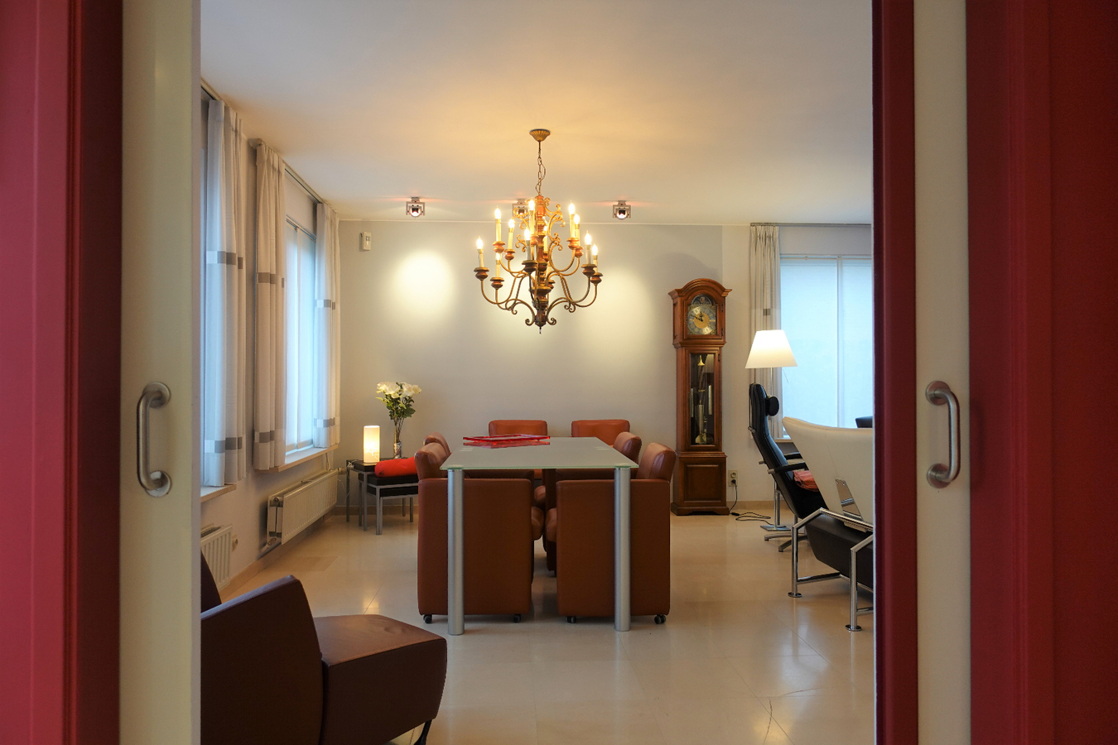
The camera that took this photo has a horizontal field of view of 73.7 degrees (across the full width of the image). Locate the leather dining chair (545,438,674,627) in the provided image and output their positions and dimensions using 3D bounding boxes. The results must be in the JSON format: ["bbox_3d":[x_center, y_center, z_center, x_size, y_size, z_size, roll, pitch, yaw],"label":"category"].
[{"bbox_3d":[0.238,0.781,3.778,0.630,0.815,0.560,0,-1,-3],"label":"leather dining chair"}]

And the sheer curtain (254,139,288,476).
[{"bbox_3d":[-1.688,-0.376,4.400,0.110,1.870,0.370,0,-1,-4],"label":"sheer curtain"}]

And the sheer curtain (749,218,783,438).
[{"bbox_3d":[1.783,-0.359,6.478,0.290,1.860,0.120,0,-1,-4],"label":"sheer curtain"}]

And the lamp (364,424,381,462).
[{"bbox_3d":[-1.469,0.564,5.872,0.130,0.290,0.130,0,-1,-4],"label":"lamp"}]

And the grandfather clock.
[{"bbox_3d":[1.218,0.212,6.445,0.490,2.000,0.260,0,-1,-4],"label":"grandfather clock"}]

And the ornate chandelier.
[{"bbox_3d":[-0.100,-0.764,4.051,0.700,1.100,0.700,0,-1,-4],"label":"ornate chandelier"}]

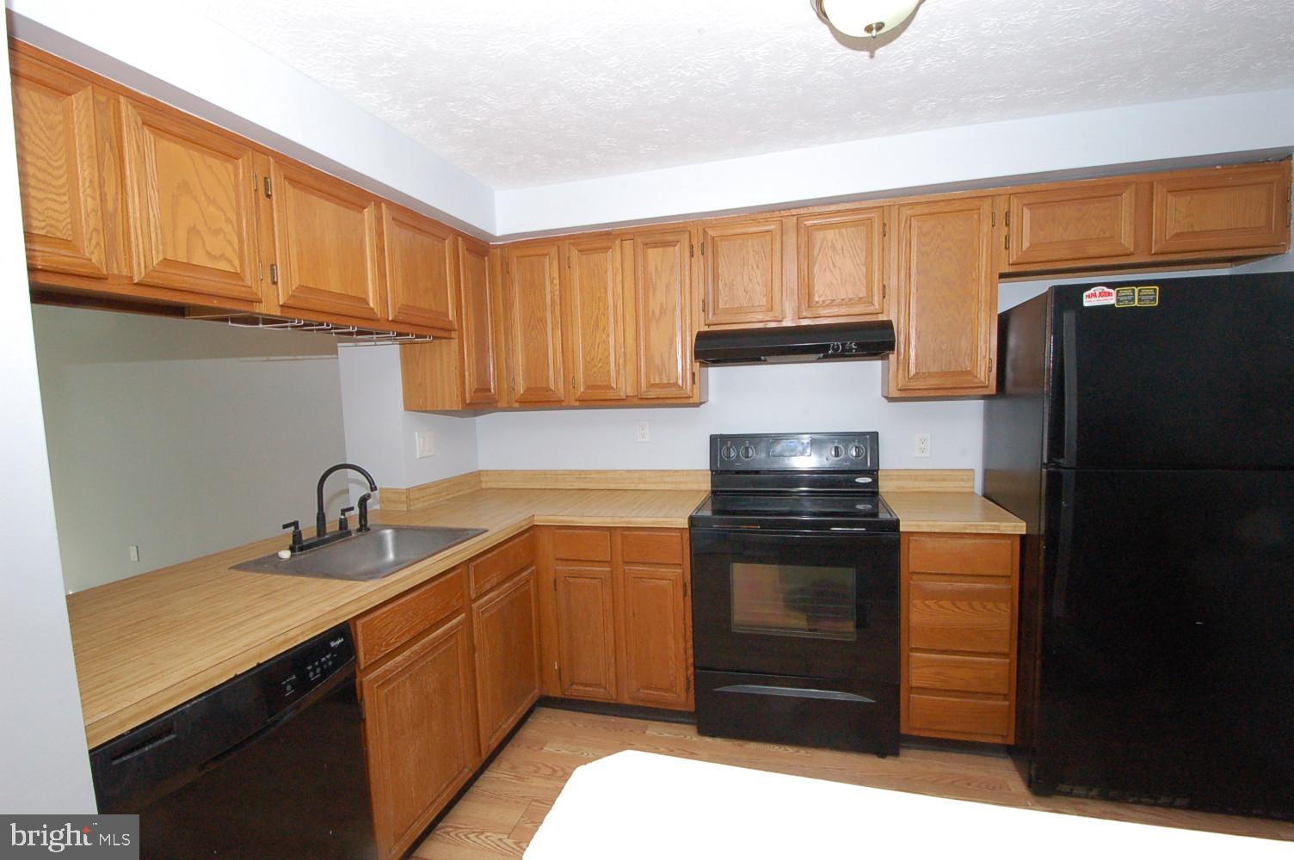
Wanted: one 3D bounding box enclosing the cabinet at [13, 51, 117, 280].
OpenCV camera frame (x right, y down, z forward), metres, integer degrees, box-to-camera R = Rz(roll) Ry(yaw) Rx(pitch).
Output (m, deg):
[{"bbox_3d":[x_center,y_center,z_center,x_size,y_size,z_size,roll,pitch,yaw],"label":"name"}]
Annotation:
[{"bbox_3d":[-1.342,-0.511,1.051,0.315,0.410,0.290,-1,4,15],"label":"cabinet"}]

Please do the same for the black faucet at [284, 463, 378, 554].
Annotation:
[{"bbox_3d":[-1.063,0.263,1.925,0.265,0.282,0.325,-1,4,15],"label":"black faucet"}]

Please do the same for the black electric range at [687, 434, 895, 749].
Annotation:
[{"bbox_3d":[0.631,0.632,2.348,0.767,1.193,0.640,-1,4,15],"label":"black electric range"}]

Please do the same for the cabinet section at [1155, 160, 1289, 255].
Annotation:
[{"bbox_3d":[1.991,-0.764,1.993,0.402,0.295,0.312,-1,5,15],"label":"cabinet section"}]

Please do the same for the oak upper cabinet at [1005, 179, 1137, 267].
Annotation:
[{"bbox_3d":[1.624,-0.780,2.158,0.413,0.262,0.305,-1,4,15],"label":"oak upper cabinet"}]

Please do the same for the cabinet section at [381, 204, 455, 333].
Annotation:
[{"bbox_3d":[-1.014,-0.602,2.127,0.313,0.415,0.415,-1,5,15],"label":"cabinet section"}]

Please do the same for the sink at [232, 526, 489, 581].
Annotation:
[{"bbox_3d":[-0.934,0.490,1.861,0.557,0.177,0.570,-1,4,15],"label":"sink"}]

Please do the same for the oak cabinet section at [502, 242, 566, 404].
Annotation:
[{"bbox_3d":[-0.482,-0.505,2.675,0.293,0.735,0.312,-1,5,15],"label":"oak cabinet section"}]

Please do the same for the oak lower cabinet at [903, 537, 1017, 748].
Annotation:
[{"bbox_3d":[1.192,0.724,2.223,0.375,0.763,0.622,-1,4,15],"label":"oak lower cabinet"}]

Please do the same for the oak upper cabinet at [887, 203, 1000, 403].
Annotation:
[{"bbox_3d":[1.217,-0.535,2.287,0.395,0.776,0.305,-1,4,15],"label":"oak upper cabinet"}]

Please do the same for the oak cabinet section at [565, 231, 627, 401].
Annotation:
[{"bbox_3d":[-0.190,-0.510,2.597,0.288,0.735,0.312,-1,5,15],"label":"oak cabinet section"}]

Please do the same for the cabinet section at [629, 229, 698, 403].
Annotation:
[{"bbox_3d":[0.109,-0.514,2.517,0.287,0.738,0.312,-1,5,15],"label":"cabinet section"}]

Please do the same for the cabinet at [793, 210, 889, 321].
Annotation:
[{"bbox_3d":[0.843,-0.693,2.376,0.352,0.435,0.305,-1,4,15],"label":"cabinet"}]

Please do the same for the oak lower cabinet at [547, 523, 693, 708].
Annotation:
[{"bbox_3d":[-0.061,0.758,2.566,0.683,0.770,0.620,-1,4,15],"label":"oak lower cabinet"}]

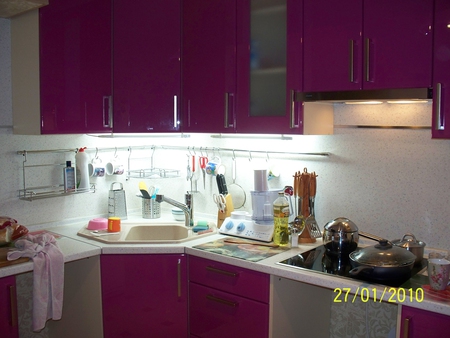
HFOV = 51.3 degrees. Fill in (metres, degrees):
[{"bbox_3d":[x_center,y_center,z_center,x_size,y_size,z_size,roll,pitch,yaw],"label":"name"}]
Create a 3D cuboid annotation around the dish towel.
[{"bbox_3d":[-0.835,0.503,2.076,0.255,0.355,0.240,4,7,40],"label":"dish towel"}]

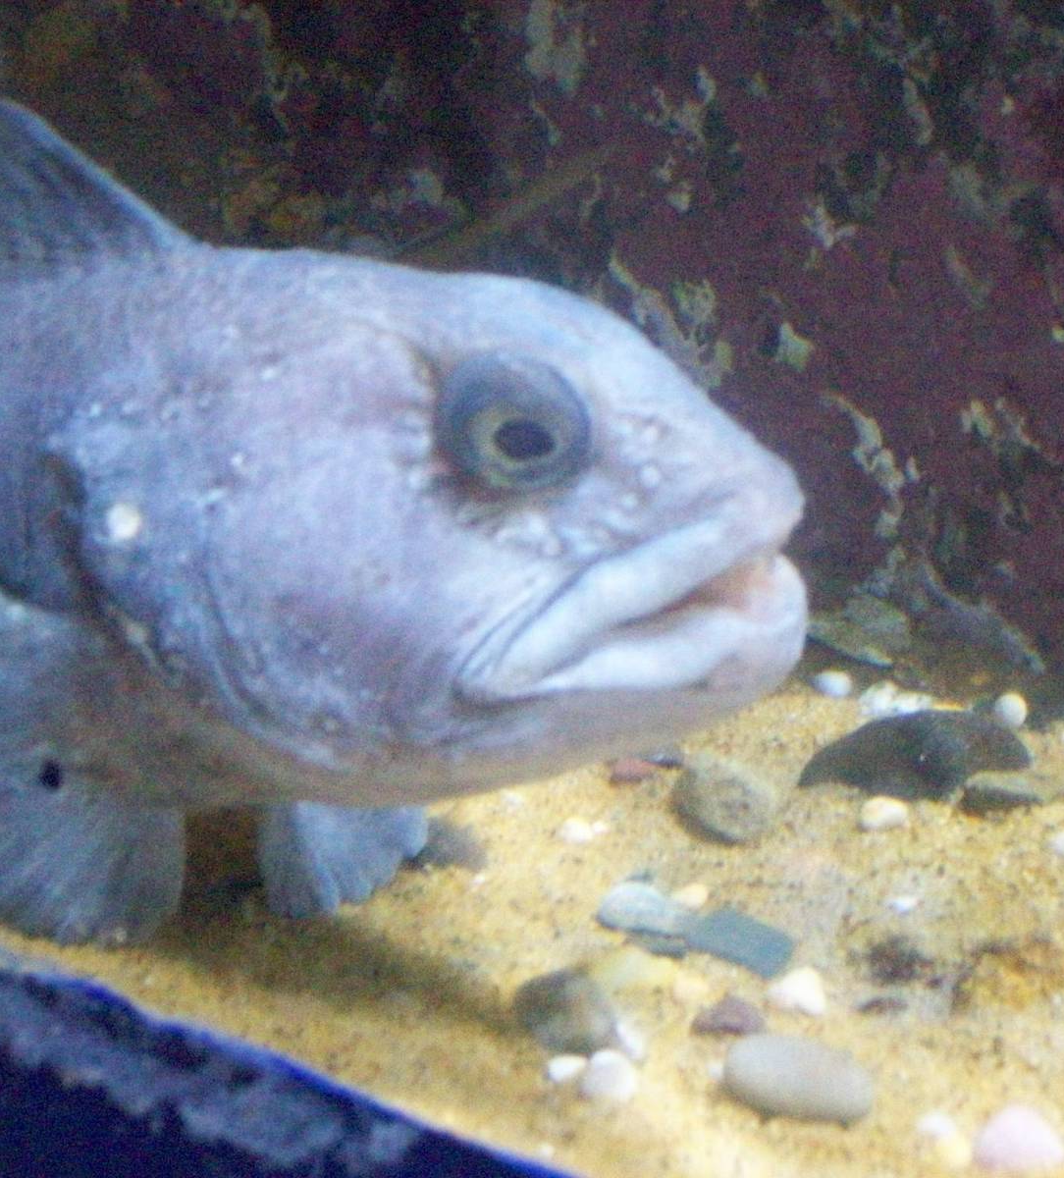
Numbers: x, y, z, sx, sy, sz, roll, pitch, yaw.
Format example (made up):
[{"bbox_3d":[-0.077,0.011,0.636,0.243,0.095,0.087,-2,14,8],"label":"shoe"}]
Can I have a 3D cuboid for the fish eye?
[{"bbox_3d":[-0.004,-0.035,0.660,0.032,0.028,0.019,-5,14,-10],"label":"fish eye"}]

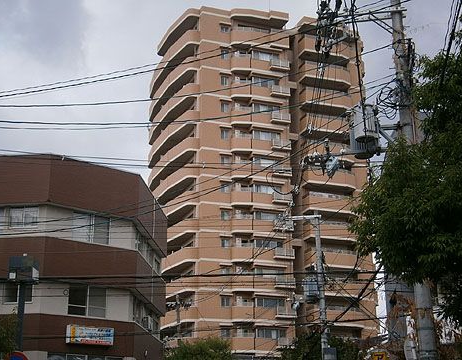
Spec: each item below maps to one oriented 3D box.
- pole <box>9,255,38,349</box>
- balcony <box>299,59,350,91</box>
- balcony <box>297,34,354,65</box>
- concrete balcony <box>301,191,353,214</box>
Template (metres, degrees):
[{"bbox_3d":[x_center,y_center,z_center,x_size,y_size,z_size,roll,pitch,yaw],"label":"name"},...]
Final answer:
[{"bbox_3d":[-5.001,4.357,19.472,0.620,5.273,0.560,0,-16,-2],"label":"pole"},{"bbox_3d":[10.423,-11.336,92.027,5.988,1.831,2.326,6,-17,-23],"label":"balcony"},{"bbox_3d":[10.427,-14.287,91.897,5.664,1.962,1.740,6,-19,-17],"label":"balcony"},{"bbox_3d":[10.475,2.688,86.267,5.664,1.962,1.740,6,-19,-17],"label":"concrete balcony"}]

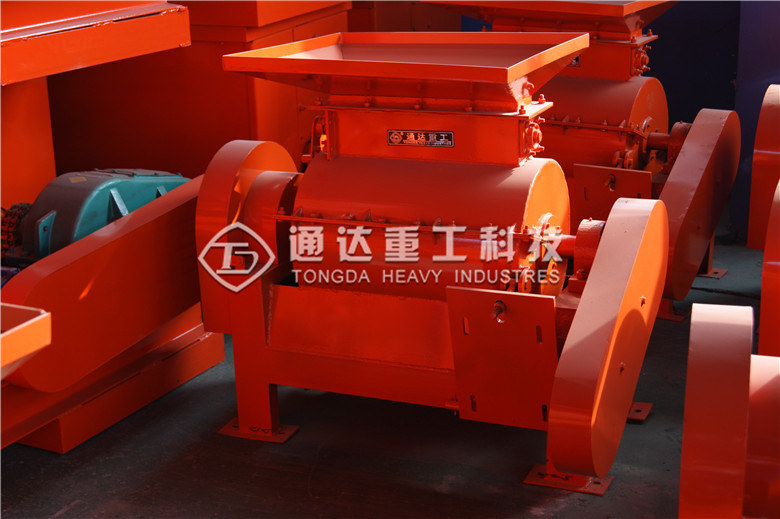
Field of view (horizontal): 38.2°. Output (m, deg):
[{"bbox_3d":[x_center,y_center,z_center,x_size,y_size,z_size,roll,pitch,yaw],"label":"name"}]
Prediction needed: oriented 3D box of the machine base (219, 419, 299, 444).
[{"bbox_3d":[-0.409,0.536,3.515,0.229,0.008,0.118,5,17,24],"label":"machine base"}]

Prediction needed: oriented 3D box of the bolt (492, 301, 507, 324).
[{"bbox_3d":[0.281,0.138,2.889,0.027,0.038,0.045,5,28,24],"label":"bolt"}]

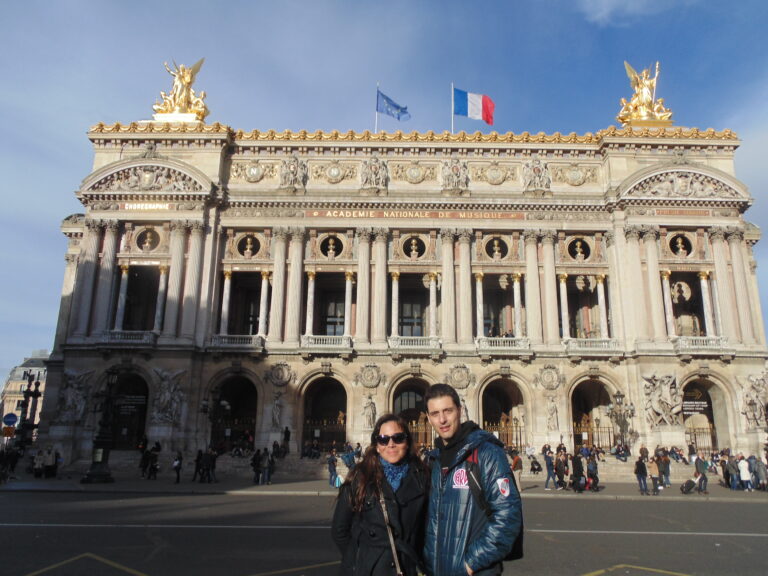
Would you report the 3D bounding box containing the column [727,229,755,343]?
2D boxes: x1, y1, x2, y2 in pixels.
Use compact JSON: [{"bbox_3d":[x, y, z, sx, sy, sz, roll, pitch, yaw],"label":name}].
[{"bbox_3d":[31.196,-0.343,51.972,1.280,10.408,1.280,1,-15,1],"label":"column"}]

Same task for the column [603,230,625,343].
[{"bbox_3d":[19.662,-0.195,50.950,1.200,9.744,1.150,1,-14,0],"label":"column"}]

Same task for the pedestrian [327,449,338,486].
[{"bbox_3d":[-2.276,7.992,26.573,0.520,1.657,0.420,10,-17,-33],"label":"pedestrian"}]

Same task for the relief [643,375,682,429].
[{"bbox_3d":[21.538,8.753,46.244,3.100,4.169,1.300,1,-14,1],"label":"relief"}]

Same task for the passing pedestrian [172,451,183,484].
[{"bbox_3d":[-10.557,9.182,30.639,0.420,1.620,0.470,1,-15,0],"label":"passing pedestrian"}]

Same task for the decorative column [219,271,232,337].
[{"bbox_3d":[-14.007,1.284,52.987,0.720,5.684,0.720,1,-15,0],"label":"decorative column"}]

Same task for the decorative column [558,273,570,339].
[{"bbox_3d":[15.289,1.521,50.784,0.700,5.688,0.700,1,-14,0],"label":"decorative column"}]

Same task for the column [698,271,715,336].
[{"bbox_3d":[26.944,1.316,49.961,0.740,5.696,0.740,1,-14,1],"label":"column"}]

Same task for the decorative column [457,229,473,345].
[{"bbox_3d":[6.928,-0.156,50.551,1.250,9.979,1.250,1,-14,0],"label":"decorative column"}]

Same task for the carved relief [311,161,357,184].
[{"bbox_3d":[-4.424,-10.269,53.111,4.165,2.355,0.400,1,-14,0],"label":"carved relief"}]

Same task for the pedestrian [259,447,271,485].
[{"bbox_3d":[-5.756,8.601,28.949,0.550,1.724,0.380,1,-15,1],"label":"pedestrian"}]

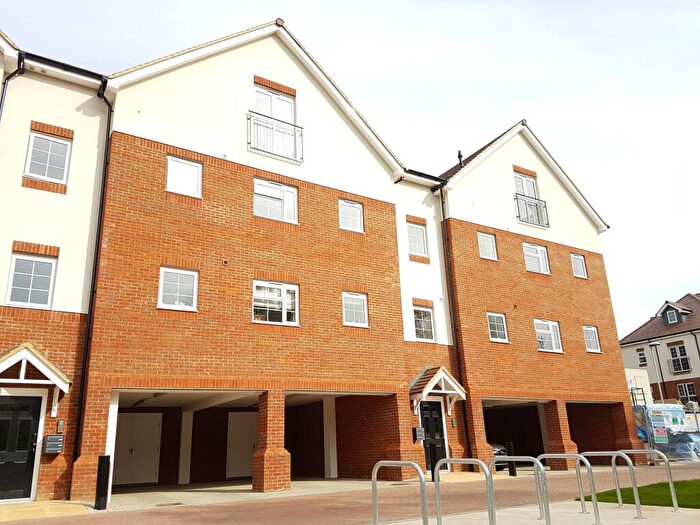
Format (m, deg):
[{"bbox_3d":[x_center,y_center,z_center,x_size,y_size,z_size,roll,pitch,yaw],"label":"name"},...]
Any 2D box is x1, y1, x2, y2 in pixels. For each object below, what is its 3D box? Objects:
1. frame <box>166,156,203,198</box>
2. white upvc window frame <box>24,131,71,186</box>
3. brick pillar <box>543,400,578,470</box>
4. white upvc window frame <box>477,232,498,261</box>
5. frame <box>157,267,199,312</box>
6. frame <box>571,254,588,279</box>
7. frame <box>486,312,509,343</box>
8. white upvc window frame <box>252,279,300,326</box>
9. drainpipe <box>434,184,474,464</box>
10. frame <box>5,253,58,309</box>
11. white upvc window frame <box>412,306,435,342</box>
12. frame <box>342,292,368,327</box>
[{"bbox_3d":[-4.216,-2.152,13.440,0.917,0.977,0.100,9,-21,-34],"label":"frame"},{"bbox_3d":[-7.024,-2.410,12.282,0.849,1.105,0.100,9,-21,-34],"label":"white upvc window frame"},{"bbox_3d":[7.195,5.903,17.968,0.690,2.180,0.690,9,-21,-31],"label":"brick pillar"},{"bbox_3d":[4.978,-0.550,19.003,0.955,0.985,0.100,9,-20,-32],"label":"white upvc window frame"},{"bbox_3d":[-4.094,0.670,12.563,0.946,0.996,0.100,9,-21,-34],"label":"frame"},{"bbox_3d":[9.168,0.173,21.017,0.870,0.952,0.090,9,-21,-31],"label":"frame"},{"bbox_3d":[4.953,2.198,17.580,0.870,0.946,0.090,9,-21,-31],"label":"frame"},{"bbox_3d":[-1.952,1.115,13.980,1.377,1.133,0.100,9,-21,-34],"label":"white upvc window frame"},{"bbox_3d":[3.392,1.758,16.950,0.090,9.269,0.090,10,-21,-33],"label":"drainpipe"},{"bbox_3d":[-6.600,0.410,10.912,0.798,1.047,0.090,10,-21,-33],"label":"frame"},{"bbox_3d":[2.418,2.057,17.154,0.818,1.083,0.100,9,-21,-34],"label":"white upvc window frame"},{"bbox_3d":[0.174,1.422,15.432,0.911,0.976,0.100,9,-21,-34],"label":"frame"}]

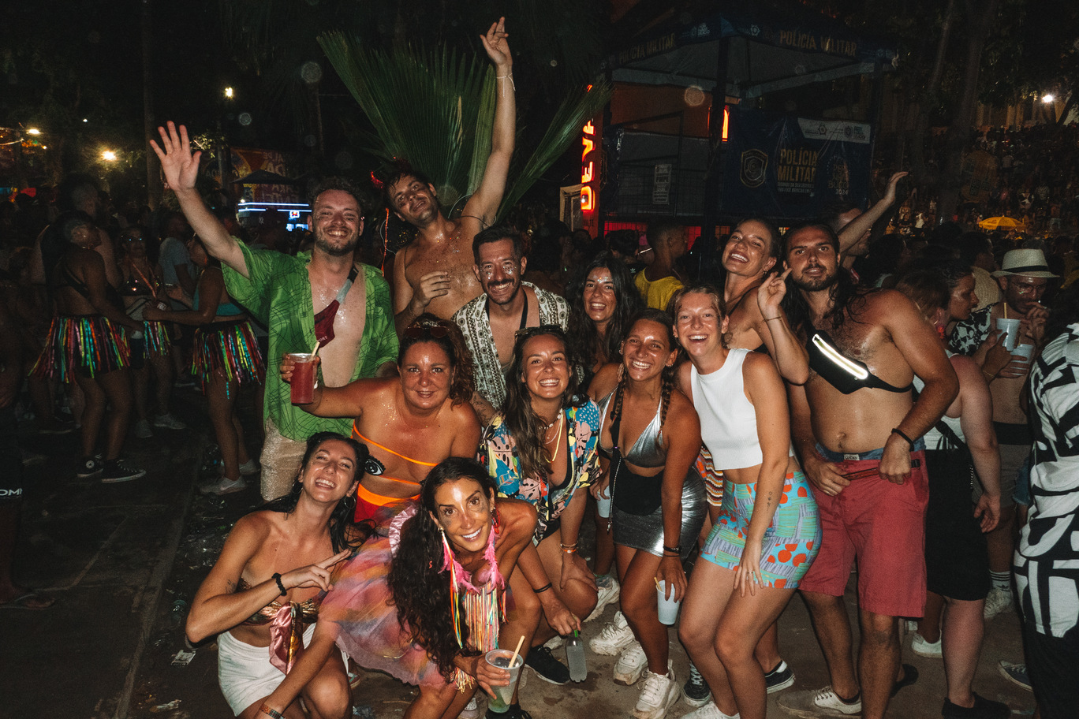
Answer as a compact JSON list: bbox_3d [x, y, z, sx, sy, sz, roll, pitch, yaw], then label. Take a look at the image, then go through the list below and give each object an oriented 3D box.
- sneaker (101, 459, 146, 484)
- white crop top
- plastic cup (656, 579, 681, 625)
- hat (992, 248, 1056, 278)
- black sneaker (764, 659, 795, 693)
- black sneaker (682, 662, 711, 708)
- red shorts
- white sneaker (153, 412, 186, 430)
[{"bbox_3d":[-2.616,0.689,4.705,0.100,0.110,0.275,9,11,38],"label":"sneaker"},{"bbox_3d":[0.593,0.145,2.220,0.310,0.345,0.225,-1,22,41],"label":"white crop top"},{"bbox_3d":[0.390,0.737,2.270,0.074,0.122,0.074,2,9,0],"label":"plastic cup"},{"bbox_3d":[2.169,-0.430,3.350,0.255,0.120,0.285,1,16,-6],"label":"hat"},{"bbox_3d":[0.843,1.164,2.730,0.265,0.095,0.100,-5,12,-34],"label":"black sneaker"},{"bbox_3d":[0.550,1.107,2.683,0.100,0.110,0.270,3,9,5],"label":"black sneaker"},{"bbox_3d":[1.040,0.550,2.430,0.390,0.510,0.300,8,12,34],"label":"red shorts"},{"bbox_3d":[-2.903,0.487,5.885,0.275,0.110,0.100,3,10,11],"label":"white sneaker"}]

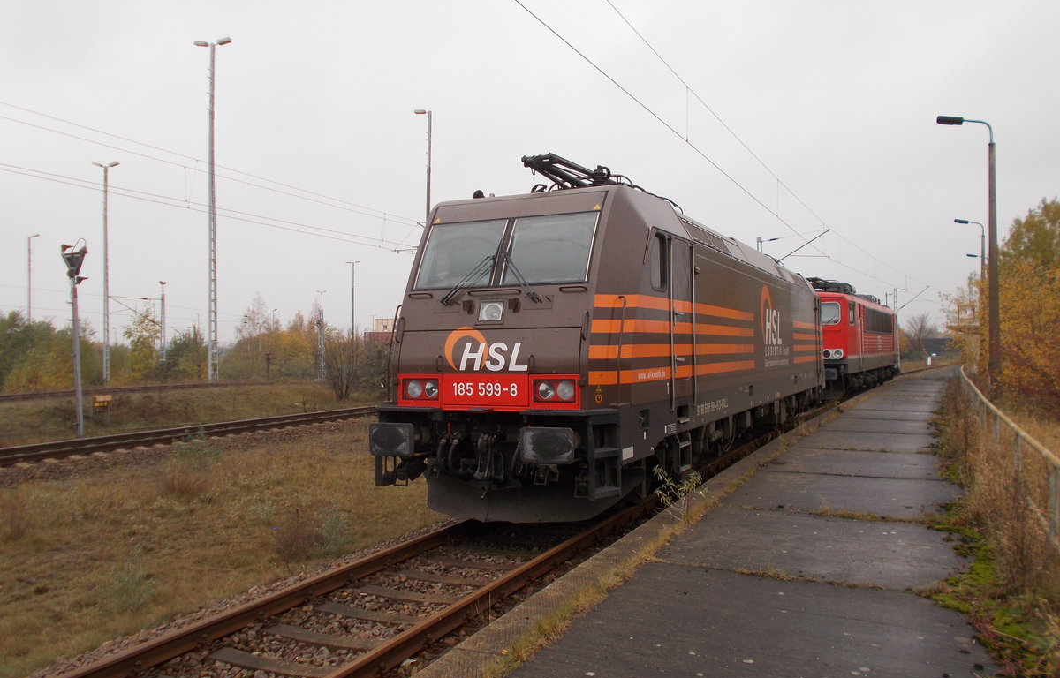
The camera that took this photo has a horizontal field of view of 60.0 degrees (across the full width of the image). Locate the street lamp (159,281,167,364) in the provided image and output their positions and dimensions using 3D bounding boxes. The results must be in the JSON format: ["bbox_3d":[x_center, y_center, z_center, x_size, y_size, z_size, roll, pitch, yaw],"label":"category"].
[{"bbox_3d":[-28.731,-0.294,72.000,0.700,8.370,0.420,-1,-1,23],"label":"street lamp"}]

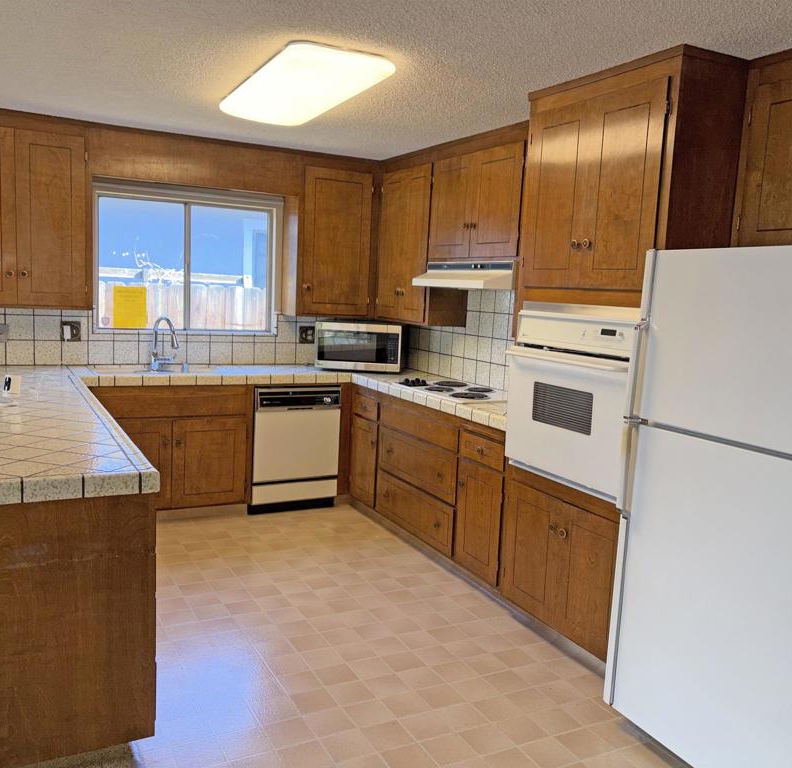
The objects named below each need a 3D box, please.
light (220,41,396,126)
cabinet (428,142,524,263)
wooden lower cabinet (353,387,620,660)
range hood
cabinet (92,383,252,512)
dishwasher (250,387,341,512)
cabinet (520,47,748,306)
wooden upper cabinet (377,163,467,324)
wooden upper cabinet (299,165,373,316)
[{"bbox_3d":[-0.455,-1.281,3.403,0.434,0.085,1.232,-1,8,-27],"label":"light"},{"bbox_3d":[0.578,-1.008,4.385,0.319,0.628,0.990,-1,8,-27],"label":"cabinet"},{"bbox_3d":[0.546,0.592,4.187,0.597,0.850,2.658,-1,8,-27],"label":"wooden lower cabinet"},{"bbox_3d":[0.488,-0.619,4.401,0.476,0.154,0.838,-1,8,-27],"label":"range hood"},{"bbox_3d":[-1.500,0.395,4.957,0.980,0.840,0.607,-1,8,-27],"label":"cabinet"},{"bbox_3d":[-0.773,0.397,5.304,0.602,0.851,0.596,-1,8,-27],"label":"dishwasher"},{"bbox_3d":[1.024,-0.769,3.203,0.597,0.904,0.874,-1,8,-27],"label":"cabinet"},{"bbox_3d":[0.179,-0.926,5.175,0.319,1.020,0.759,-1,8,-27],"label":"wooden upper cabinet"},{"bbox_3d":[-0.459,-0.989,5.446,0.590,1.020,0.319,-1,8,-27],"label":"wooden upper cabinet"}]

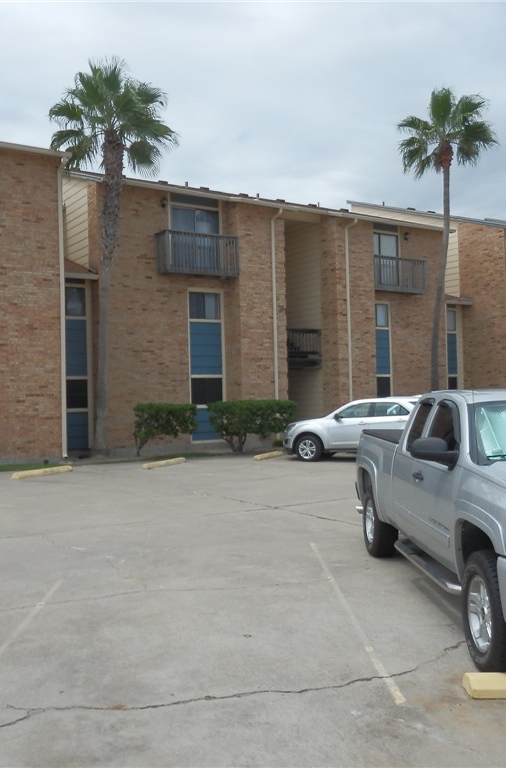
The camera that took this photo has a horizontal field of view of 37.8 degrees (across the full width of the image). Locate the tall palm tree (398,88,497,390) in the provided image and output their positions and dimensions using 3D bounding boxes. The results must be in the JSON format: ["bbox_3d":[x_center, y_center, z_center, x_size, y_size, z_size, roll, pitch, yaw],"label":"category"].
[{"bbox_3d":[7.804,-4.880,29.118,3.800,13.556,3.800,-1,-1,-33],"label":"tall palm tree"}]

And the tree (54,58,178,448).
[{"bbox_3d":[-4.028,-3.742,21.350,3.695,11.586,3.695,-1,-1,-34],"label":"tree"}]

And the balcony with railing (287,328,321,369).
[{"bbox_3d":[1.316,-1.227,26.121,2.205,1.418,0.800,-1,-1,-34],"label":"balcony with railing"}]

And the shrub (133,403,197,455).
[{"bbox_3d":[-2.574,1.342,21.906,1.800,1.529,1.000,-1,-1,-34],"label":"shrub"}]

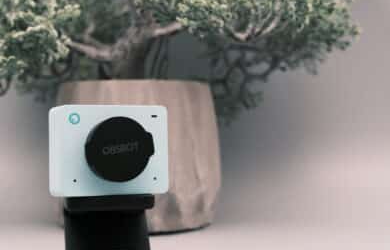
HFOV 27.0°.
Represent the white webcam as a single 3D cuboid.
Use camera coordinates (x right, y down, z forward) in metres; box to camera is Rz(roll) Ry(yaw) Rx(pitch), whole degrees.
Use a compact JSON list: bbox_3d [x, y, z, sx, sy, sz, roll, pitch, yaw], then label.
[{"bbox_3d":[-0.033,0.010,0.317,0.043,0.034,0.024,-1,0,-21],"label":"white webcam"}]

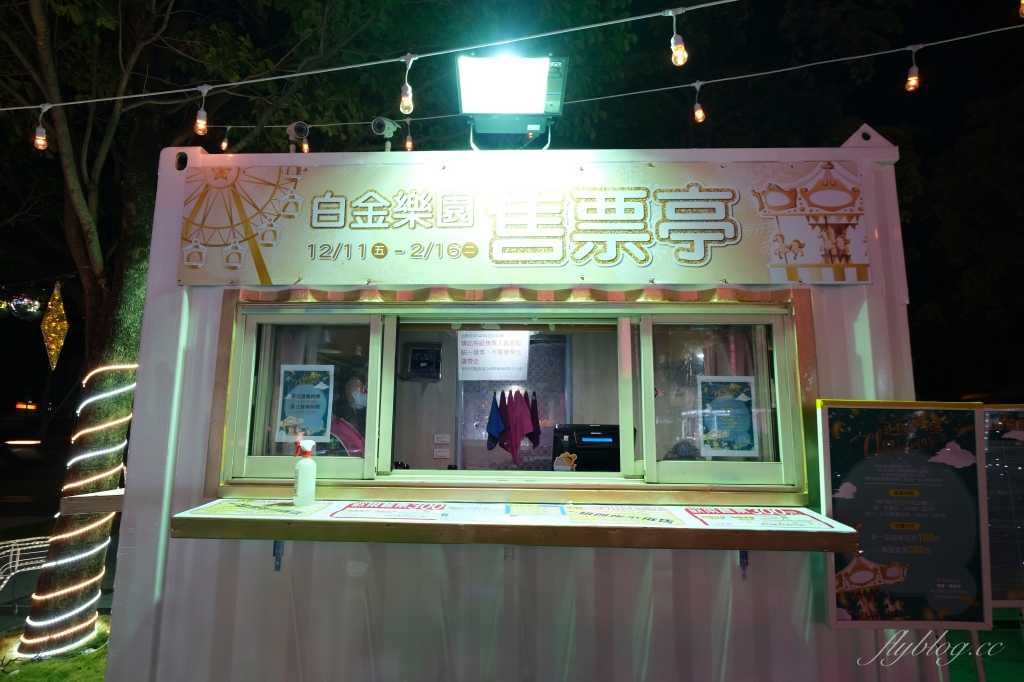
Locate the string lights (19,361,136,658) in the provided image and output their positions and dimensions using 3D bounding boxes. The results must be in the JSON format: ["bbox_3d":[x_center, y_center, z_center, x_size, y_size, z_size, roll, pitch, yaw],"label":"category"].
[{"bbox_3d":[-2.900,1.080,3.870,0.480,1.820,0.440,0,-8,2],"label":"string lights"}]

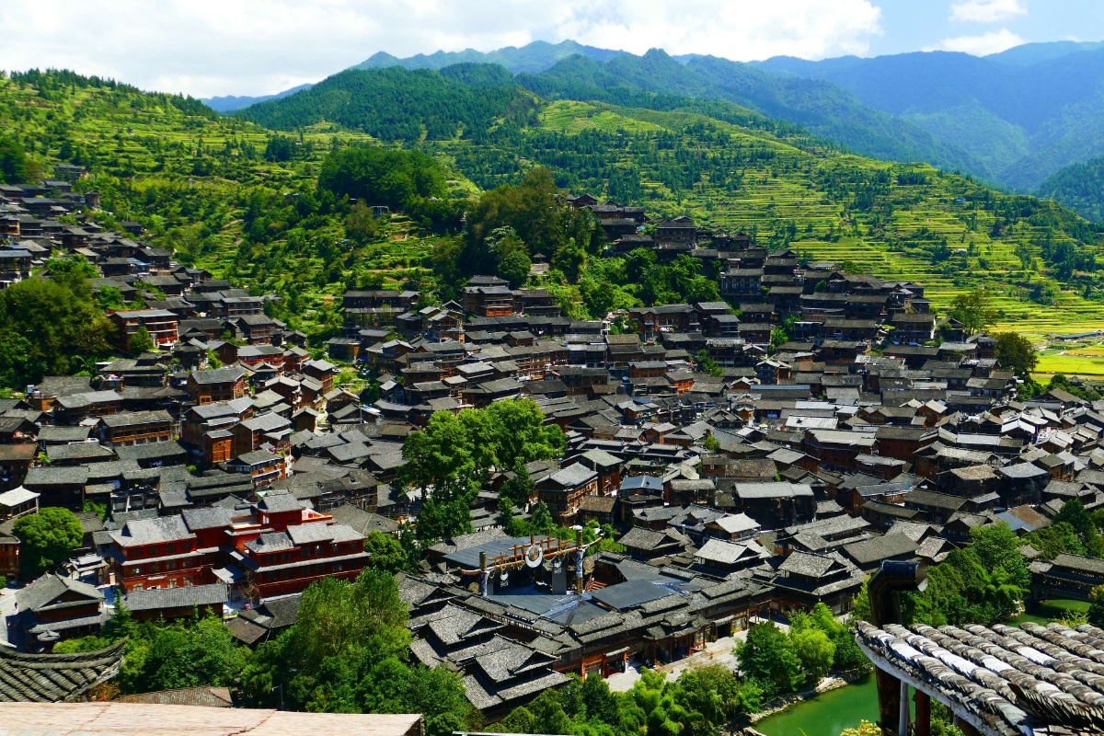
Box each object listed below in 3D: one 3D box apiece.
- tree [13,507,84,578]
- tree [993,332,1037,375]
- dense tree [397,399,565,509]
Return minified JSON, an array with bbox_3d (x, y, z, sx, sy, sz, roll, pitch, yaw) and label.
[{"bbox_3d":[-111.700,39.270,272.000,15.300,16.990,14.500,-3,8,-23],"label":"tree"},{"bbox_3d":[198.670,-5.100,525.000,18.500,20.740,18.000,3,8,21],"label":"tree"},{"bbox_3d":[-20.350,23.010,350.000,46.000,26.120,28.000,-1,7,-3],"label":"dense tree"}]

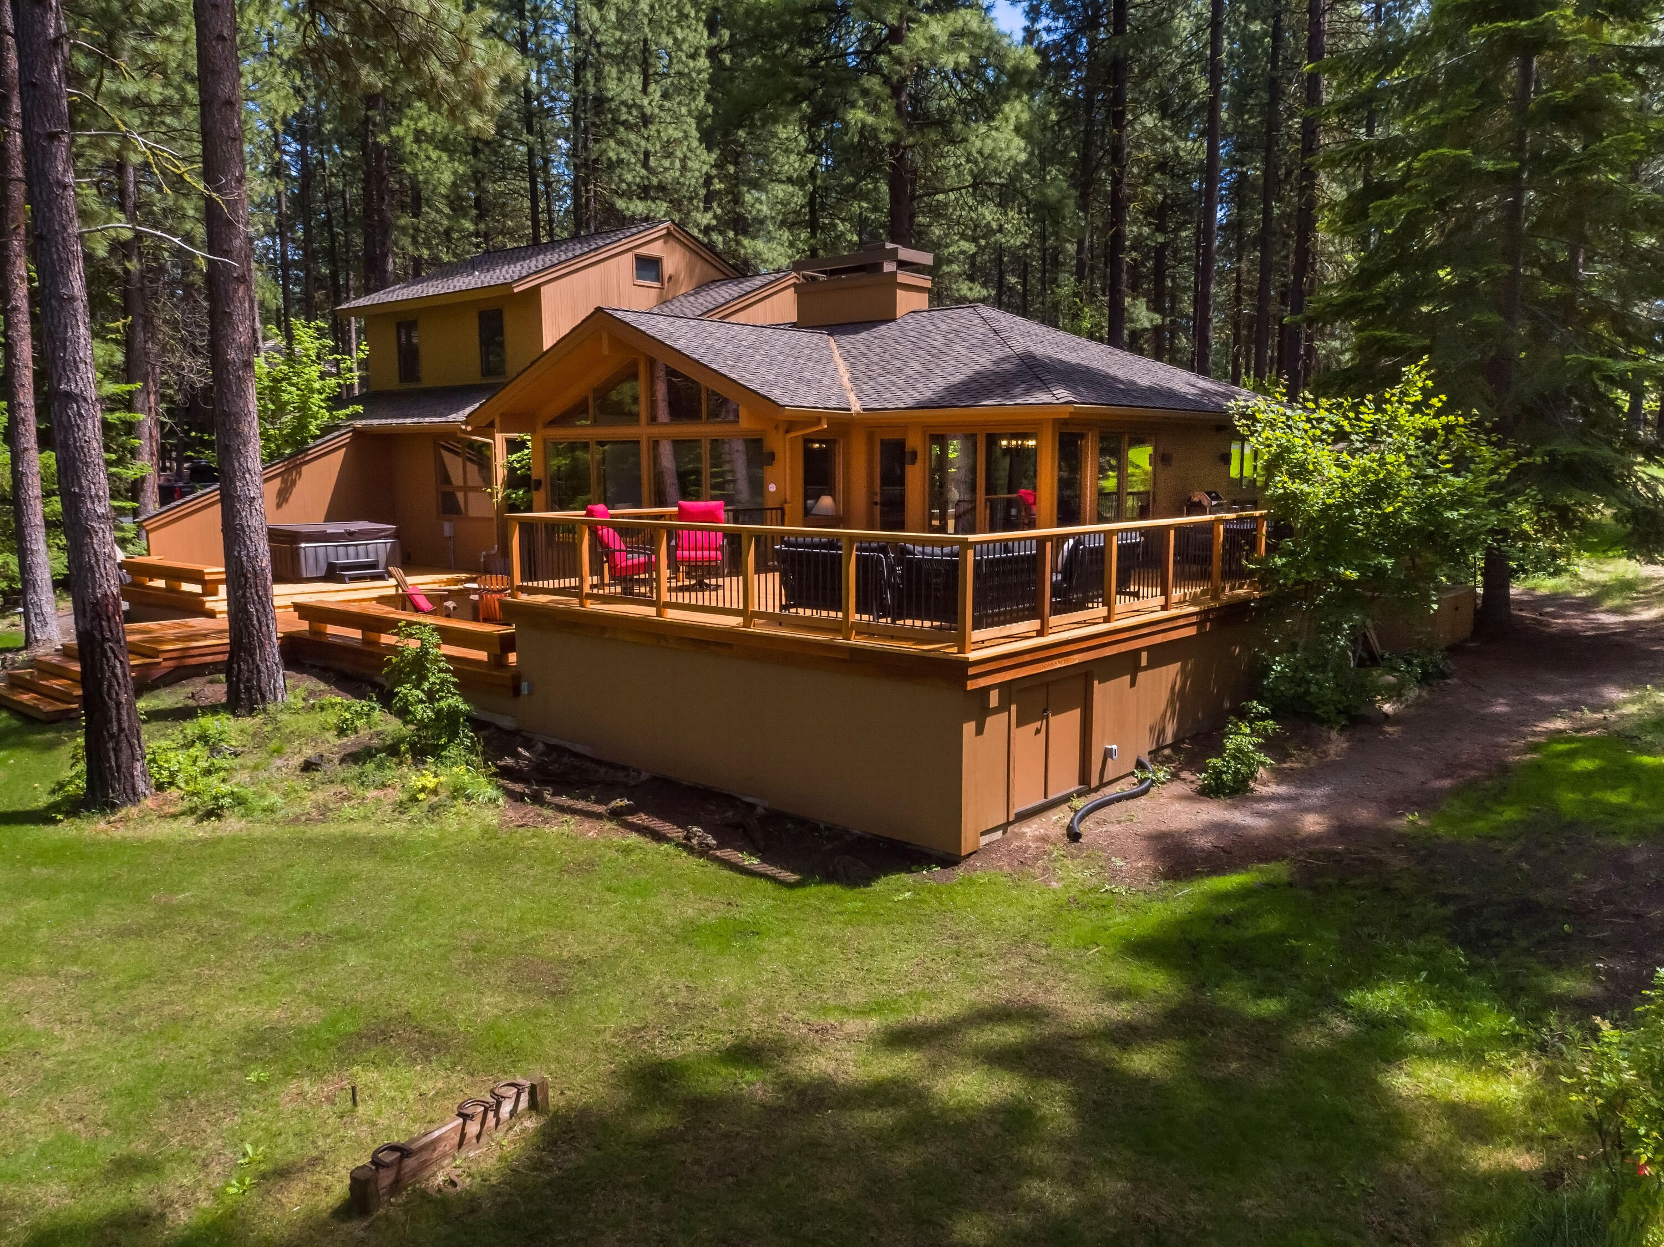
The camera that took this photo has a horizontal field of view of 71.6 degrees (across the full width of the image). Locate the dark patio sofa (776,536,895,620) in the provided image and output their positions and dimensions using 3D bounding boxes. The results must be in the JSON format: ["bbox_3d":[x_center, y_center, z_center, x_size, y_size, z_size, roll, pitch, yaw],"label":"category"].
[{"bbox_3d":[0.219,-0.507,12.309,1.460,0.850,0.800,7,11,43],"label":"dark patio sofa"}]

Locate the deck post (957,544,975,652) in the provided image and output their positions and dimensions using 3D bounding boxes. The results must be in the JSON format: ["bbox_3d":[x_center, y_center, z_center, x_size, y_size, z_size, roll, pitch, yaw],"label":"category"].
[{"bbox_3d":[1.132,-0.214,9.748,0.090,0.950,0.090,7,10,40],"label":"deck post"}]

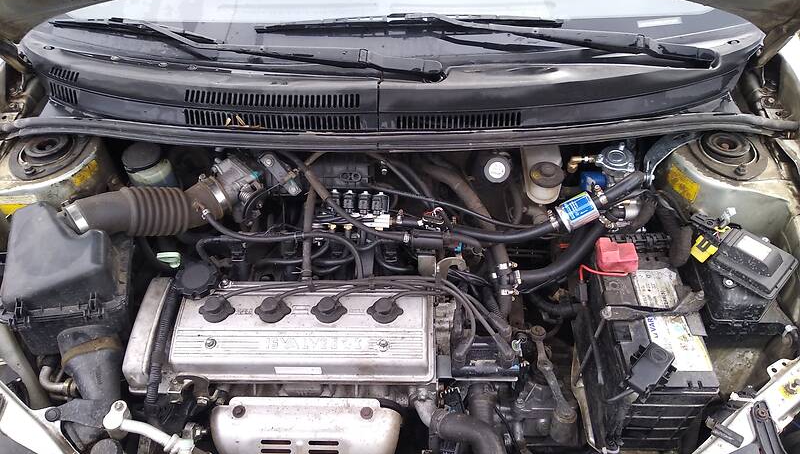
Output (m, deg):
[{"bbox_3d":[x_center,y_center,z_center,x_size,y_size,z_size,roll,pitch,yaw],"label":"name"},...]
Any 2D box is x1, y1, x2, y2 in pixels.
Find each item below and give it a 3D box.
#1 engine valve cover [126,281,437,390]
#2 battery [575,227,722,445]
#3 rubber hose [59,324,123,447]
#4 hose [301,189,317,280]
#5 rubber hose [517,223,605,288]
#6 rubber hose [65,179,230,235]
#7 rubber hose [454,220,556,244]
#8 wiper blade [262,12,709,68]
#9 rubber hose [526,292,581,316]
[{"bbox_3d":[-0.183,0.172,0.962,0.462,0.080,0.162,-1,54,1],"label":"engine valve cover"},{"bbox_3d":[0.390,0.196,0.996,0.133,0.215,0.240,-1,49,1],"label":"battery"},{"bbox_3d":[-0.487,0.251,0.945,0.092,0.085,0.190,-1,75,-27],"label":"rubber hose"},{"bbox_3d":[-0.151,0.010,1.006,0.016,0.020,0.166,-1,62,-1],"label":"hose"},{"bbox_3d":[0.270,0.046,1.000,0.168,0.038,0.060,-28,50,-26],"label":"rubber hose"},{"bbox_3d":[-0.432,-0.033,1.020,0.265,0.078,0.082,-6,44,-6],"label":"rubber hose"},{"bbox_3d":[0.176,0.007,1.000,0.170,0.036,0.030,-1,49,1],"label":"rubber hose"},{"bbox_3d":[0.156,-0.353,1.125,0.835,0.065,0.100,2,49,3],"label":"wiper blade"},{"bbox_3d":[0.268,0.135,1.050,0.095,0.040,0.036,-1,49,1],"label":"rubber hose"}]

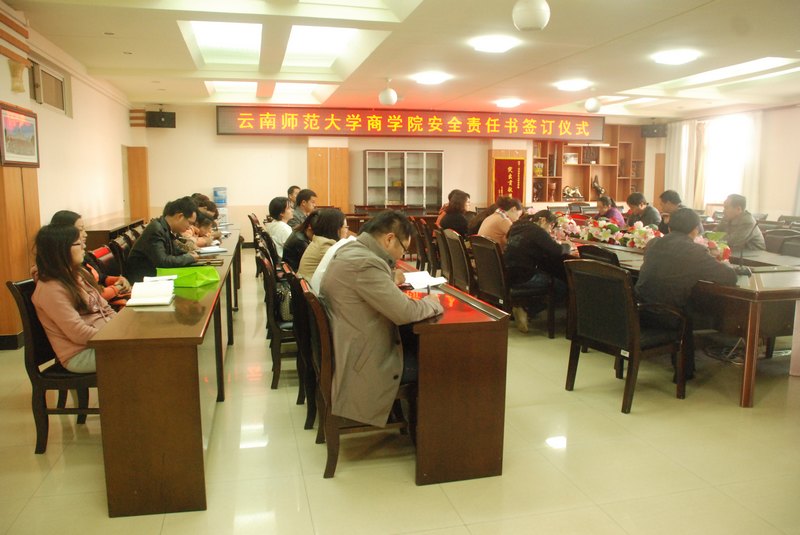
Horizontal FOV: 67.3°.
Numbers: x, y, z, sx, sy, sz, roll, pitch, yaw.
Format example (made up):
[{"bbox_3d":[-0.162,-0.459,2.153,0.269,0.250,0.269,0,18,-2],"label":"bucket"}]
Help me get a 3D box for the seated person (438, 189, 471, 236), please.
[{"bbox_3d":[0.848,-0.205,6.810,0.750,1.340,0.480,-2,8,-13],"label":"seated person"}]

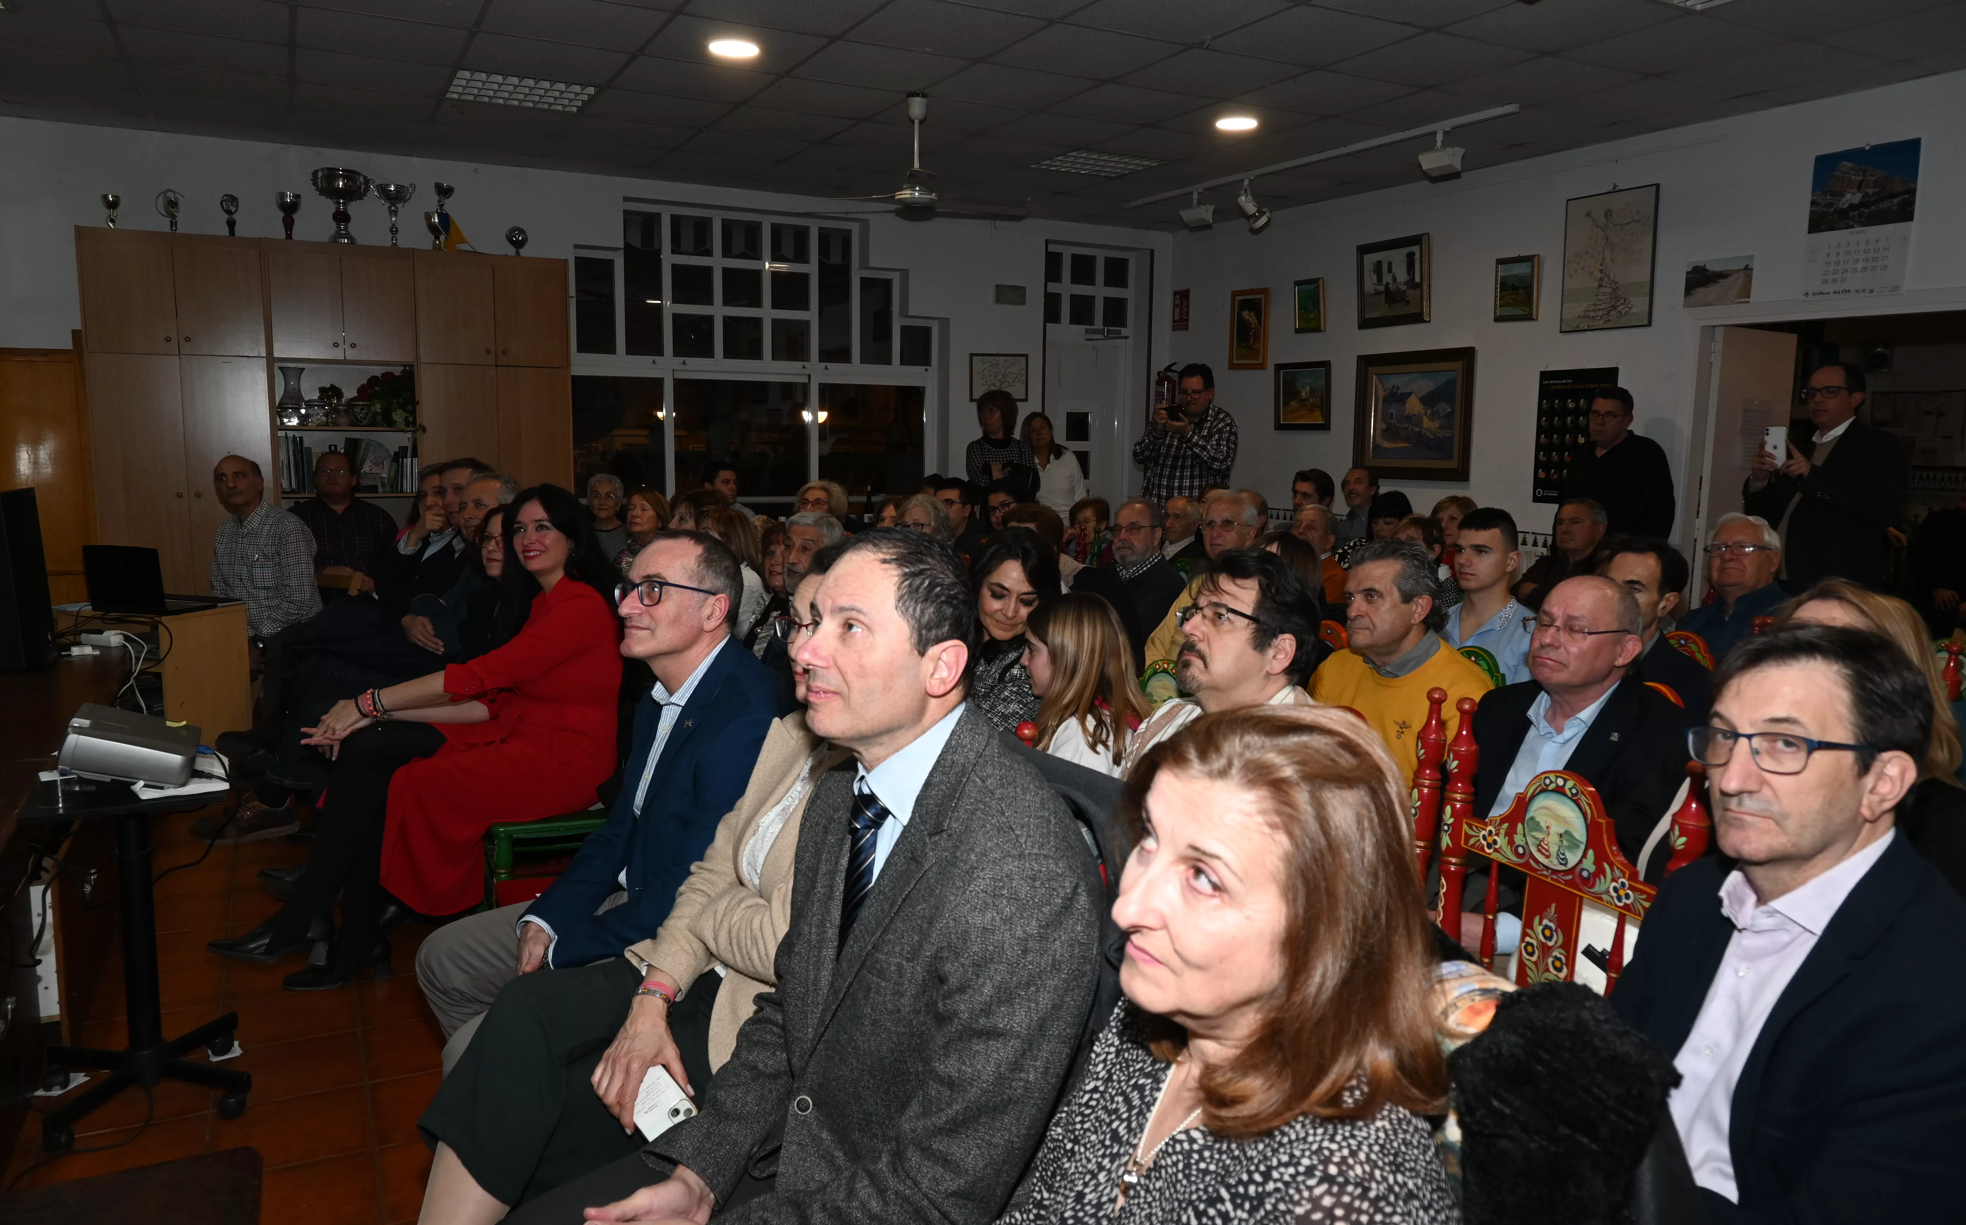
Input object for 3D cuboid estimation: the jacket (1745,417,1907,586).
[{"bbox_3d":[3.302,-0.382,5.131,0.430,0.750,0.550,-2,9,-21],"label":"jacket"}]

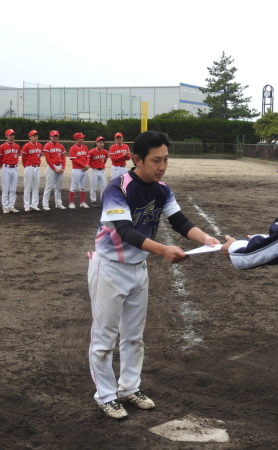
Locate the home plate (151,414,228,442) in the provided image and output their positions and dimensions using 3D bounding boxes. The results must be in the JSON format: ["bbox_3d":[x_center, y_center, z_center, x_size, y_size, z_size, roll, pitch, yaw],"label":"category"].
[{"bbox_3d":[0.350,1.158,4.361,0.432,0.030,0.432,-5,8,-42],"label":"home plate"}]

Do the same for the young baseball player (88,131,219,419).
[{"bbox_3d":[0.067,0.293,4.568,0.660,1.670,0.500,5,8,37],"label":"young baseball player"}]

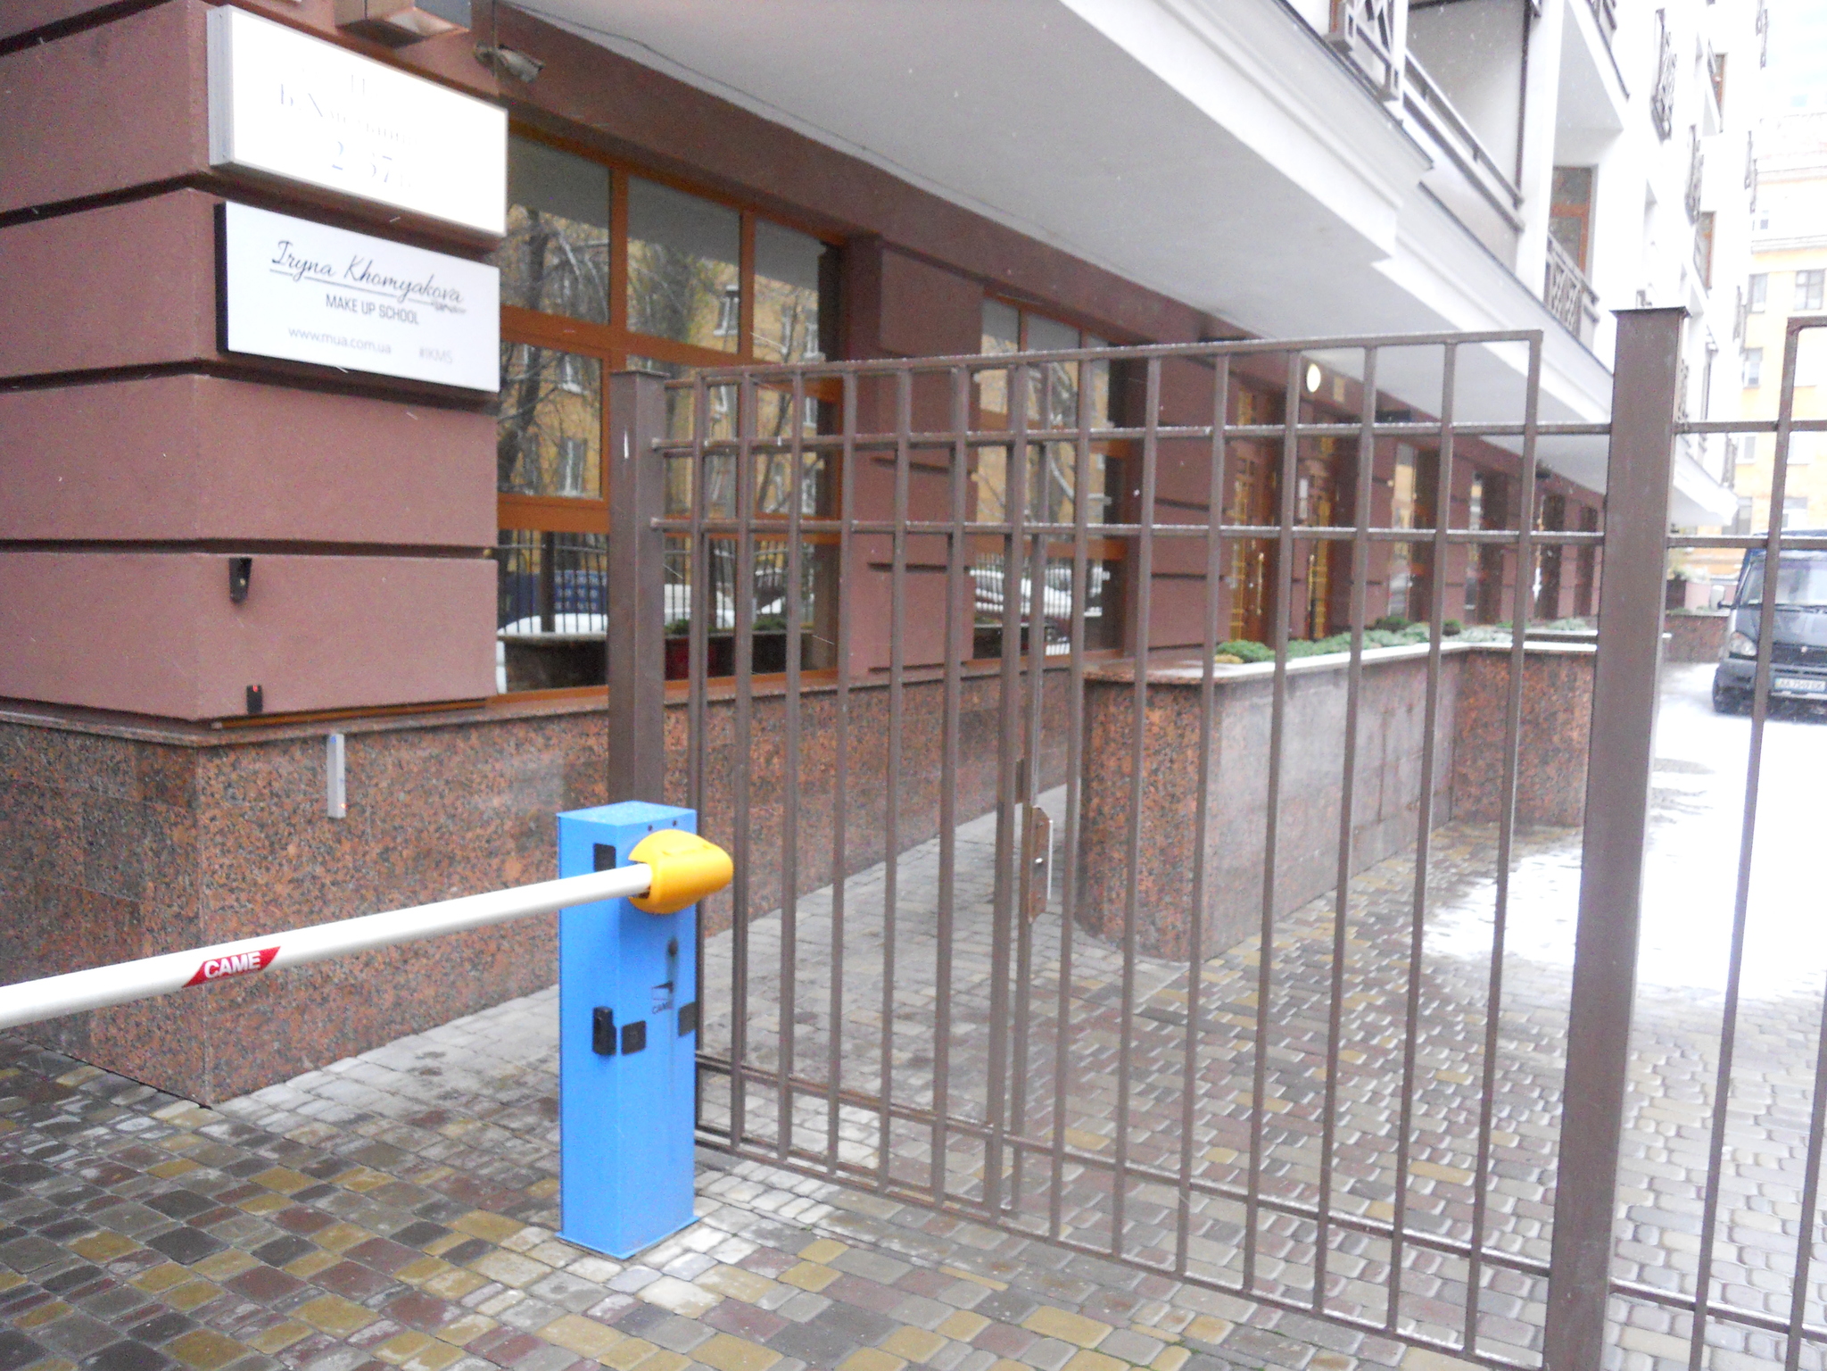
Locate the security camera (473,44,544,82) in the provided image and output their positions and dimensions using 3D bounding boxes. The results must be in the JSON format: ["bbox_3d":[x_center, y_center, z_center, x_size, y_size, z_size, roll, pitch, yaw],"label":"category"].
[{"bbox_3d":[-1.352,-2.085,4.955,0.205,0.080,0.115,12,-2,-37],"label":"security camera"}]

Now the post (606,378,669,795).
[{"bbox_3d":[-0.768,0.210,4.104,0.108,2.110,0.108,4,6,31],"label":"post"}]

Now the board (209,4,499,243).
[{"bbox_3d":[-1.662,-1.685,4.526,0.110,0.412,1.010,4,6,31],"label":"board"}]

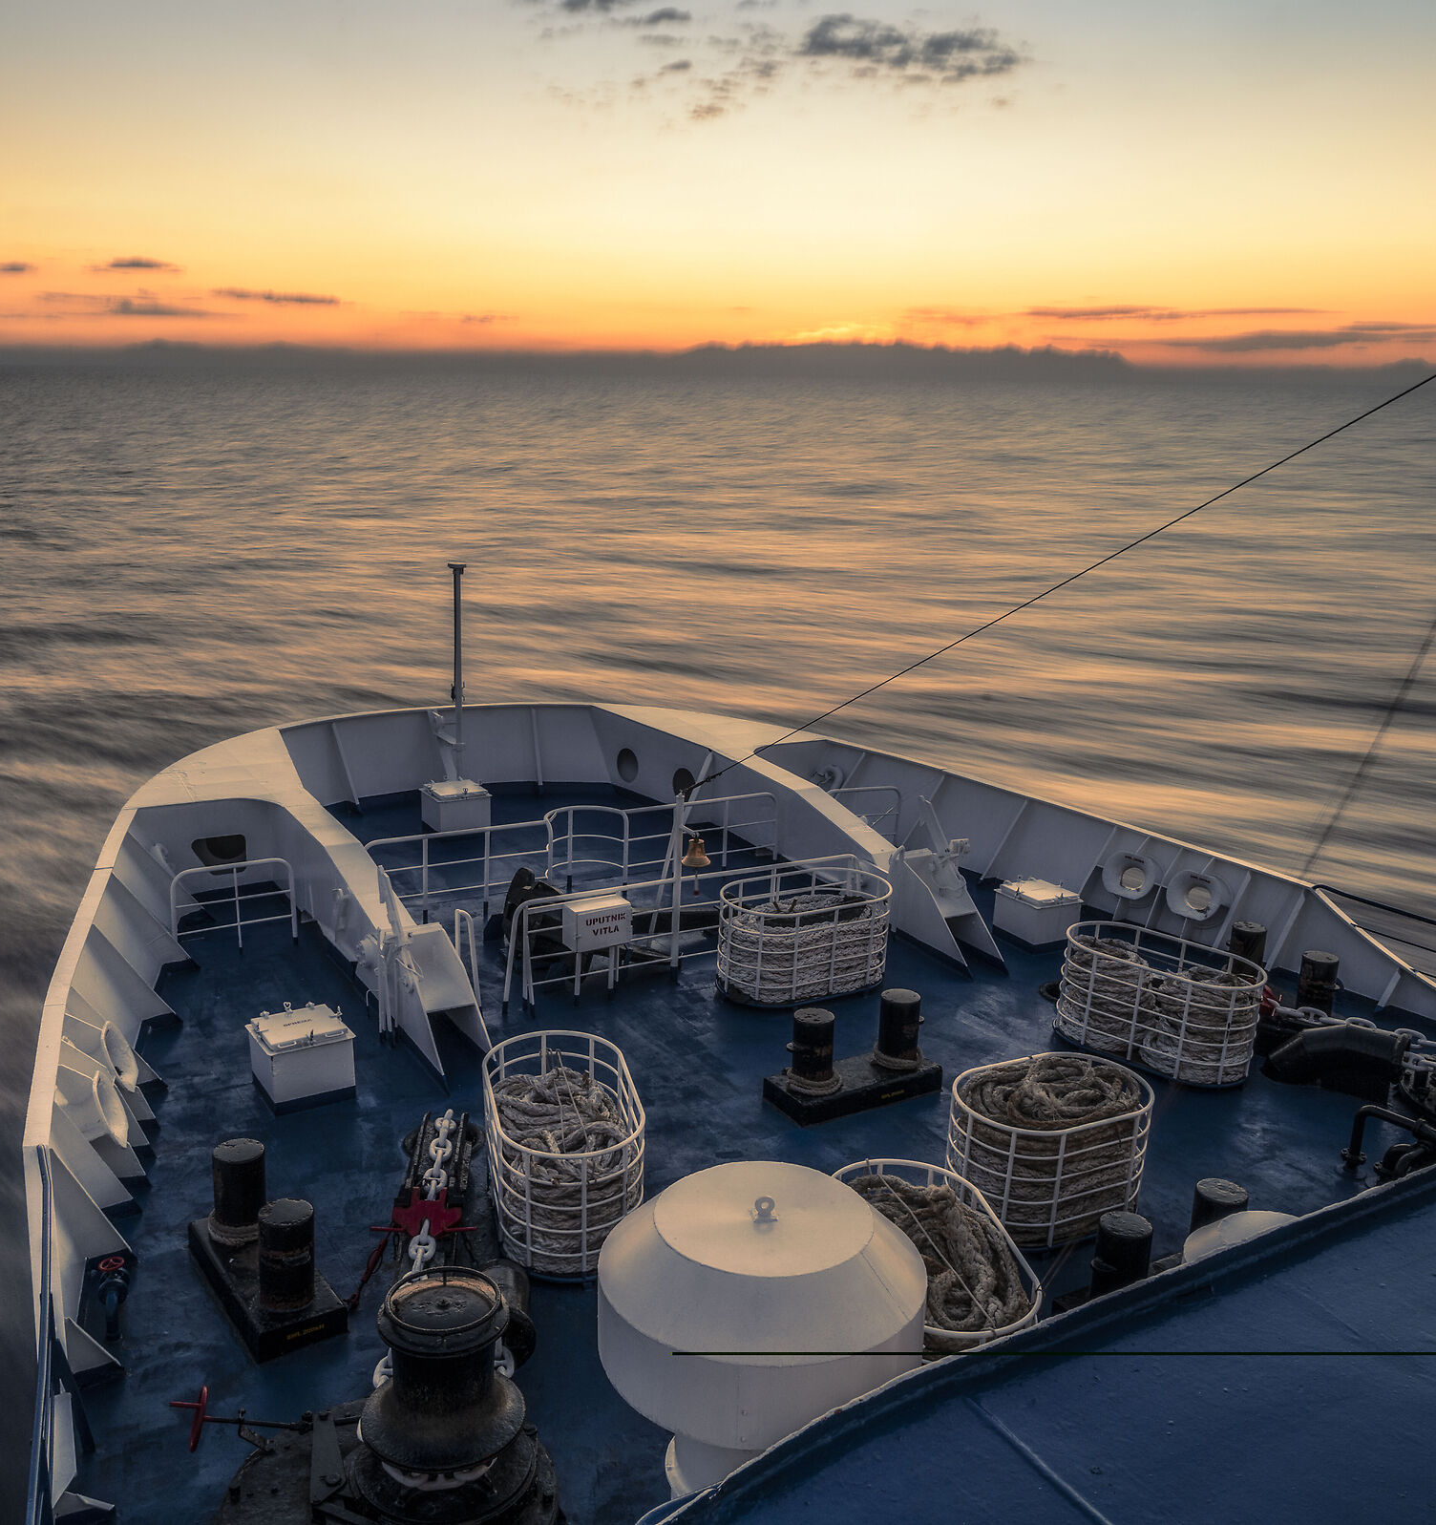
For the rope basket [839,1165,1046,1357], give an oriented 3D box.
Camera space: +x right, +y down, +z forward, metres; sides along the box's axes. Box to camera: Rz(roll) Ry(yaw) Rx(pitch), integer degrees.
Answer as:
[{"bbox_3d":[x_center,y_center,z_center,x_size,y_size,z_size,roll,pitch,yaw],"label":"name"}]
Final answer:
[{"bbox_3d":[1.284,3.435,9.635,1.060,0.960,1.908,-1,16,-12],"label":"rope basket"}]

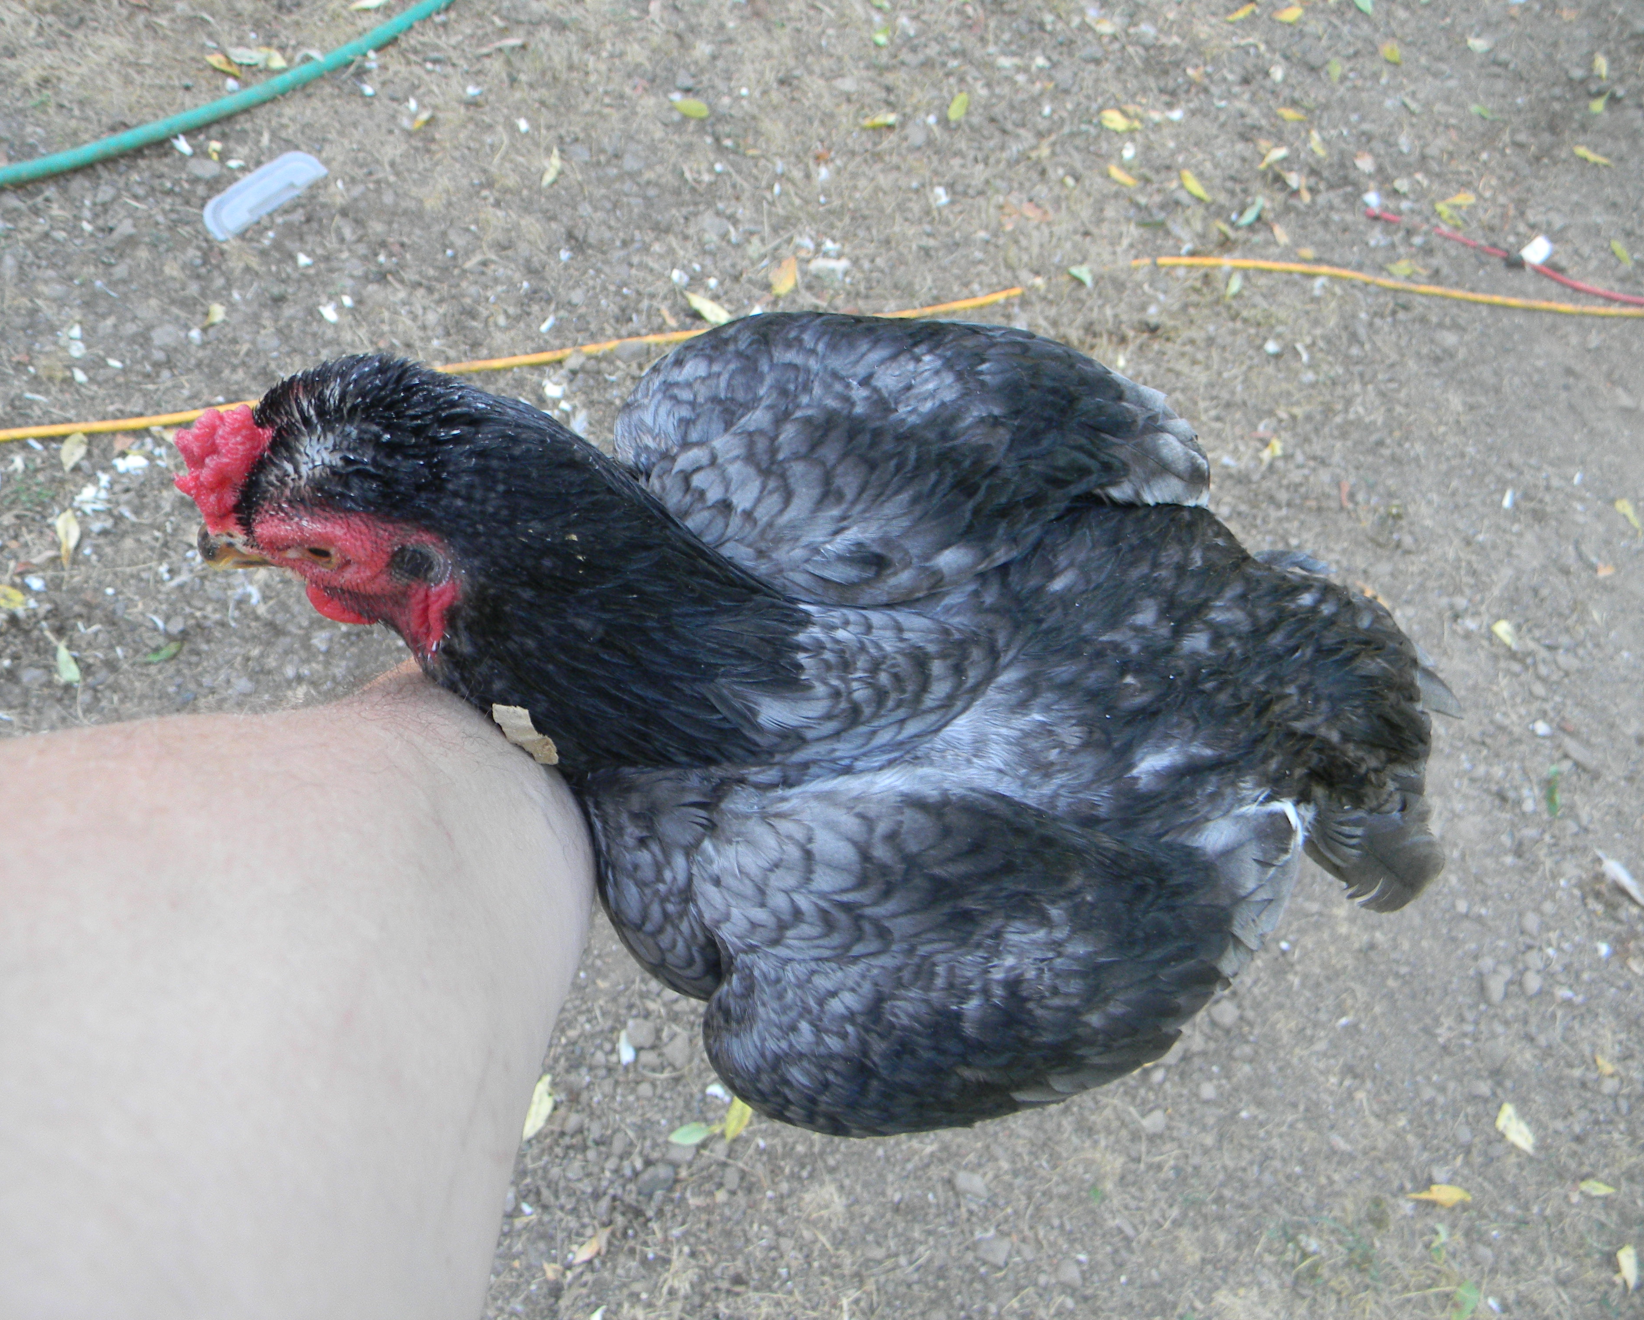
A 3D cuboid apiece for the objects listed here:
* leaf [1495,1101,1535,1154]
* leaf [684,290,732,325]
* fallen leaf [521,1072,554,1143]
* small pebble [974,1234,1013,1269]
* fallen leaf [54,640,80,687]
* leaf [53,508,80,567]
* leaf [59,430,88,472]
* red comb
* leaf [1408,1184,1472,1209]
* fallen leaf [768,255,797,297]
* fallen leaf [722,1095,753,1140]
[{"bbox_3d":[0.643,0.436,1.321,0.028,0.008,0.047,-25,70,-15],"label":"leaf"},{"bbox_3d":[-0.132,-0.411,1.664,0.067,0.010,0.022,37,67,3],"label":"leaf"},{"bbox_3d":[-0.264,0.415,1.321,0.022,0.010,0.062,21,67,-3],"label":"fallen leaf"},{"bbox_3d":[0.162,0.561,1.350,0.035,0.018,0.028,31,67,1],"label":"small pebble"},{"bbox_3d":[-0.732,0.003,1.382,0.016,0.010,0.049,-21,75,-18],"label":"fallen leaf"},{"bbox_3d":[-0.755,-0.122,1.425,0.023,0.010,0.064,-3,70,-13],"label":"leaf"},{"bbox_3d":[-0.785,-0.218,1.494,0.023,0.006,0.046,12,65,0],"label":"leaf"},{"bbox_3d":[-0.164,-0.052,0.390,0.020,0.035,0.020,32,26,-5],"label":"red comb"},{"bbox_3d":[0.631,0.549,1.456,0.070,0.010,0.021,6,68,-9],"label":"leaf"},{"bbox_3d":[-0.046,-0.458,1.700,0.026,0.010,0.064,23,67,-3],"label":"fallen leaf"},{"bbox_3d":[-0.074,0.404,1.271,0.019,0.008,0.053,18,65,3],"label":"fallen leaf"}]

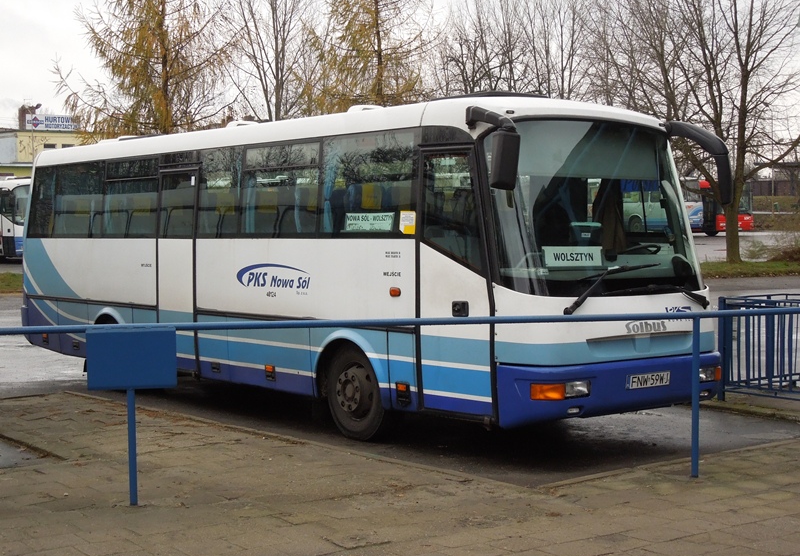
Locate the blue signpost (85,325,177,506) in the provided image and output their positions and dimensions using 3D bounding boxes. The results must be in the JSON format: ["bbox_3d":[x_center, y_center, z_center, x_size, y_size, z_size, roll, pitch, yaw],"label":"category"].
[{"bbox_3d":[-1.646,0.842,7.658,0.550,1.110,0.080,0,2,-14],"label":"blue signpost"}]

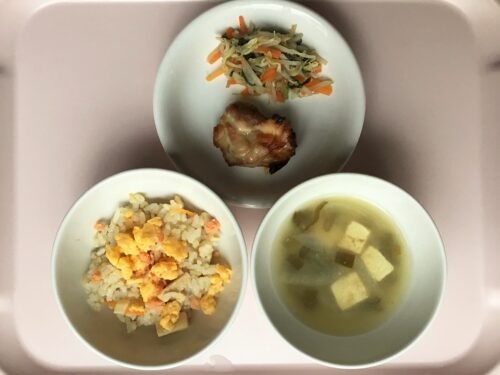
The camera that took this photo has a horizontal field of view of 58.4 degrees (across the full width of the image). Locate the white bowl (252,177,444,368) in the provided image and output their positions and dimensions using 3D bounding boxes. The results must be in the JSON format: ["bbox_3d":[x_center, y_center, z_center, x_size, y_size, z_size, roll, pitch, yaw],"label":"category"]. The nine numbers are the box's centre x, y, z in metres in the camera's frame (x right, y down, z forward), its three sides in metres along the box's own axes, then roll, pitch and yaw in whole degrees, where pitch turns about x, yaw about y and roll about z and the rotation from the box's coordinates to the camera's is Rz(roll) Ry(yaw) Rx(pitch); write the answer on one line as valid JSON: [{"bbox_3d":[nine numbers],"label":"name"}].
[{"bbox_3d":[0.065,0.056,0.319,0.127,0.055,0.127,0,87,0],"label":"white bowl"}]

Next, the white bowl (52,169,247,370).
[{"bbox_3d":[-0.064,0.054,0.317,0.127,0.055,0.127,0,87,0],"label":"white bowl"}]

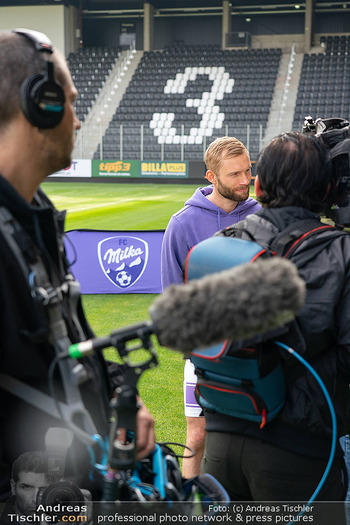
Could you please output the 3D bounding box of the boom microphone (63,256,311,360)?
[{"bbox_3d":[0.030,0.090,1.270,0.420,0.115,0.112,-14,13,-19],"label":"boom microphone"}]

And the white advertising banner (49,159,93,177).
[{"bbox_3d":[-6.647,-5.829,46.816,3.100,1.050,0.100,2,8,8],"label":"white advertising banner"}]

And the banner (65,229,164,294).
[{"bbox_3d":[-0.654,-0.015,9.292,1.600,0.778,0.300,0,8,-3],"label":"banner"}]

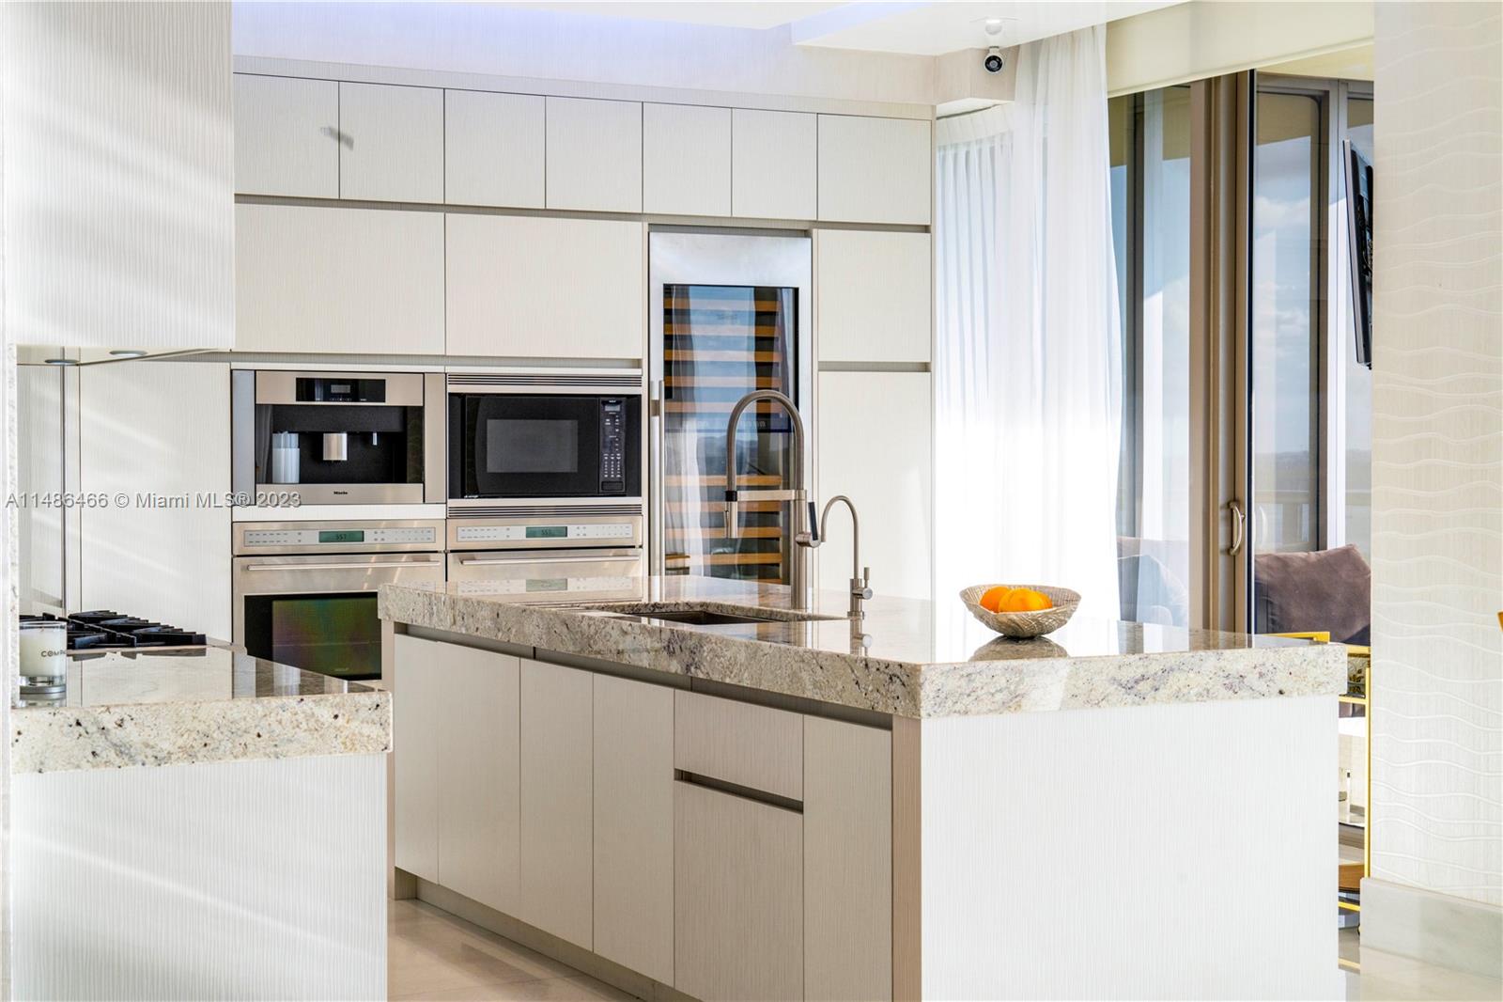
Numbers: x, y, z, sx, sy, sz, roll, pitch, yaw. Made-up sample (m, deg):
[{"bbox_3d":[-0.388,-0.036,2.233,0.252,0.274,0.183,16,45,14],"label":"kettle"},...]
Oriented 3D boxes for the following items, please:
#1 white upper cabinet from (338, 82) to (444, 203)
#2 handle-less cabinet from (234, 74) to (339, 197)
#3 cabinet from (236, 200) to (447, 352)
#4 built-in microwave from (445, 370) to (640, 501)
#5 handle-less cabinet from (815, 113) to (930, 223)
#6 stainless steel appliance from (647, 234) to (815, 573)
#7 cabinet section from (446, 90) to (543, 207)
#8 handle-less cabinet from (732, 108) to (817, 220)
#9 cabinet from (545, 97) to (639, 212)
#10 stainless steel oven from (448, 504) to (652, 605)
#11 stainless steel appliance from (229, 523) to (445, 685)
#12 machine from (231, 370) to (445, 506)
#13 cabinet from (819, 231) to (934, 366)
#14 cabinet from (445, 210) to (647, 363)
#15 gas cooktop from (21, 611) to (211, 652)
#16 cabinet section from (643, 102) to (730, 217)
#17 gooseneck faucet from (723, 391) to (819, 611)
[{"bbox_3d":[-1.393,-1.267,8.373,0.384,0.408,0.600,-1,2,-25],"label":"white upper cabinet"},{"bbox_3d":[-1.728,-1.269,8.211,0.382,0.411,0.520,-1,1,-25],"label":"handle-less cabinet"},{"bbox_3d":[-1.565,-0.776,8.304,0.761,0.502,0.600,-1,2,-25],"label":"cabinet"},{"bbox_3d":[-0.856,-0.227,8.629,0.757,0.495,0.500,-1,1,-25],"label":"built-in microwave"},{"bbox_3d":[0.373,-1.296,9.194,0.504,0.412,0.520,-1,1,-25],"label":"handle-less cabinet"},{"bbox_3d":[-0.199,0.033,9.057,0.675,2.103,0.610,-1,2,-24],"label":"stainless steel appliance"},{"bbox_3d":[-1.041,-1.279,8.551,0.383,0.411,0.550,-1,2,-25],"label":"cabinet section"},{"bbox_3d":[-0.020,-1.288,9.010,0.365,0.412,0.520,-1,1,-25],"label":"handle-less cabinet"},{"bbox_3d":[-0.701,-1.274,8.700,0.380,0.408,0.600,-1,2,-25],"label":"cabinet"},{"bbox_3d":[-0.863,0.407,8.633,0.759,0.720,0.600,-1,2,-25],"label":"stainless steel oven"},{"bbox_3d":[-1.555,0.424,8.307,0.760,0.720,0.600,-1,2,-25],"label":"stainless steel appliance"},{"bbox_3d":[-1.550,-0.226,8.304,0.764,0.466,0.500,-1,1,-25],"label":"machine"},{"bbox_3d":[0.374,-0.801,9.205,0.505,0.509,0.520,-1,1,-25],"label":"cabinet"},{"bbox_3d":[-0.860,-0.784,8.627,0.764,0.508,0.520,-1,1,-25],"label":"cabinet"},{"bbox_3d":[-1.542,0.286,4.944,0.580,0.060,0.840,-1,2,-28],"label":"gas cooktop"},{"bbox_3d":[-0.357,-1.288,8.874,0.366,0.411,0.550,-1,2,-25],"label":"cabinet section"},{"bbox_3d":[0.058,0.004,5.631,0.240,0.540,0.100,-1,2,-36],"label":"gooseneck faucet"}]

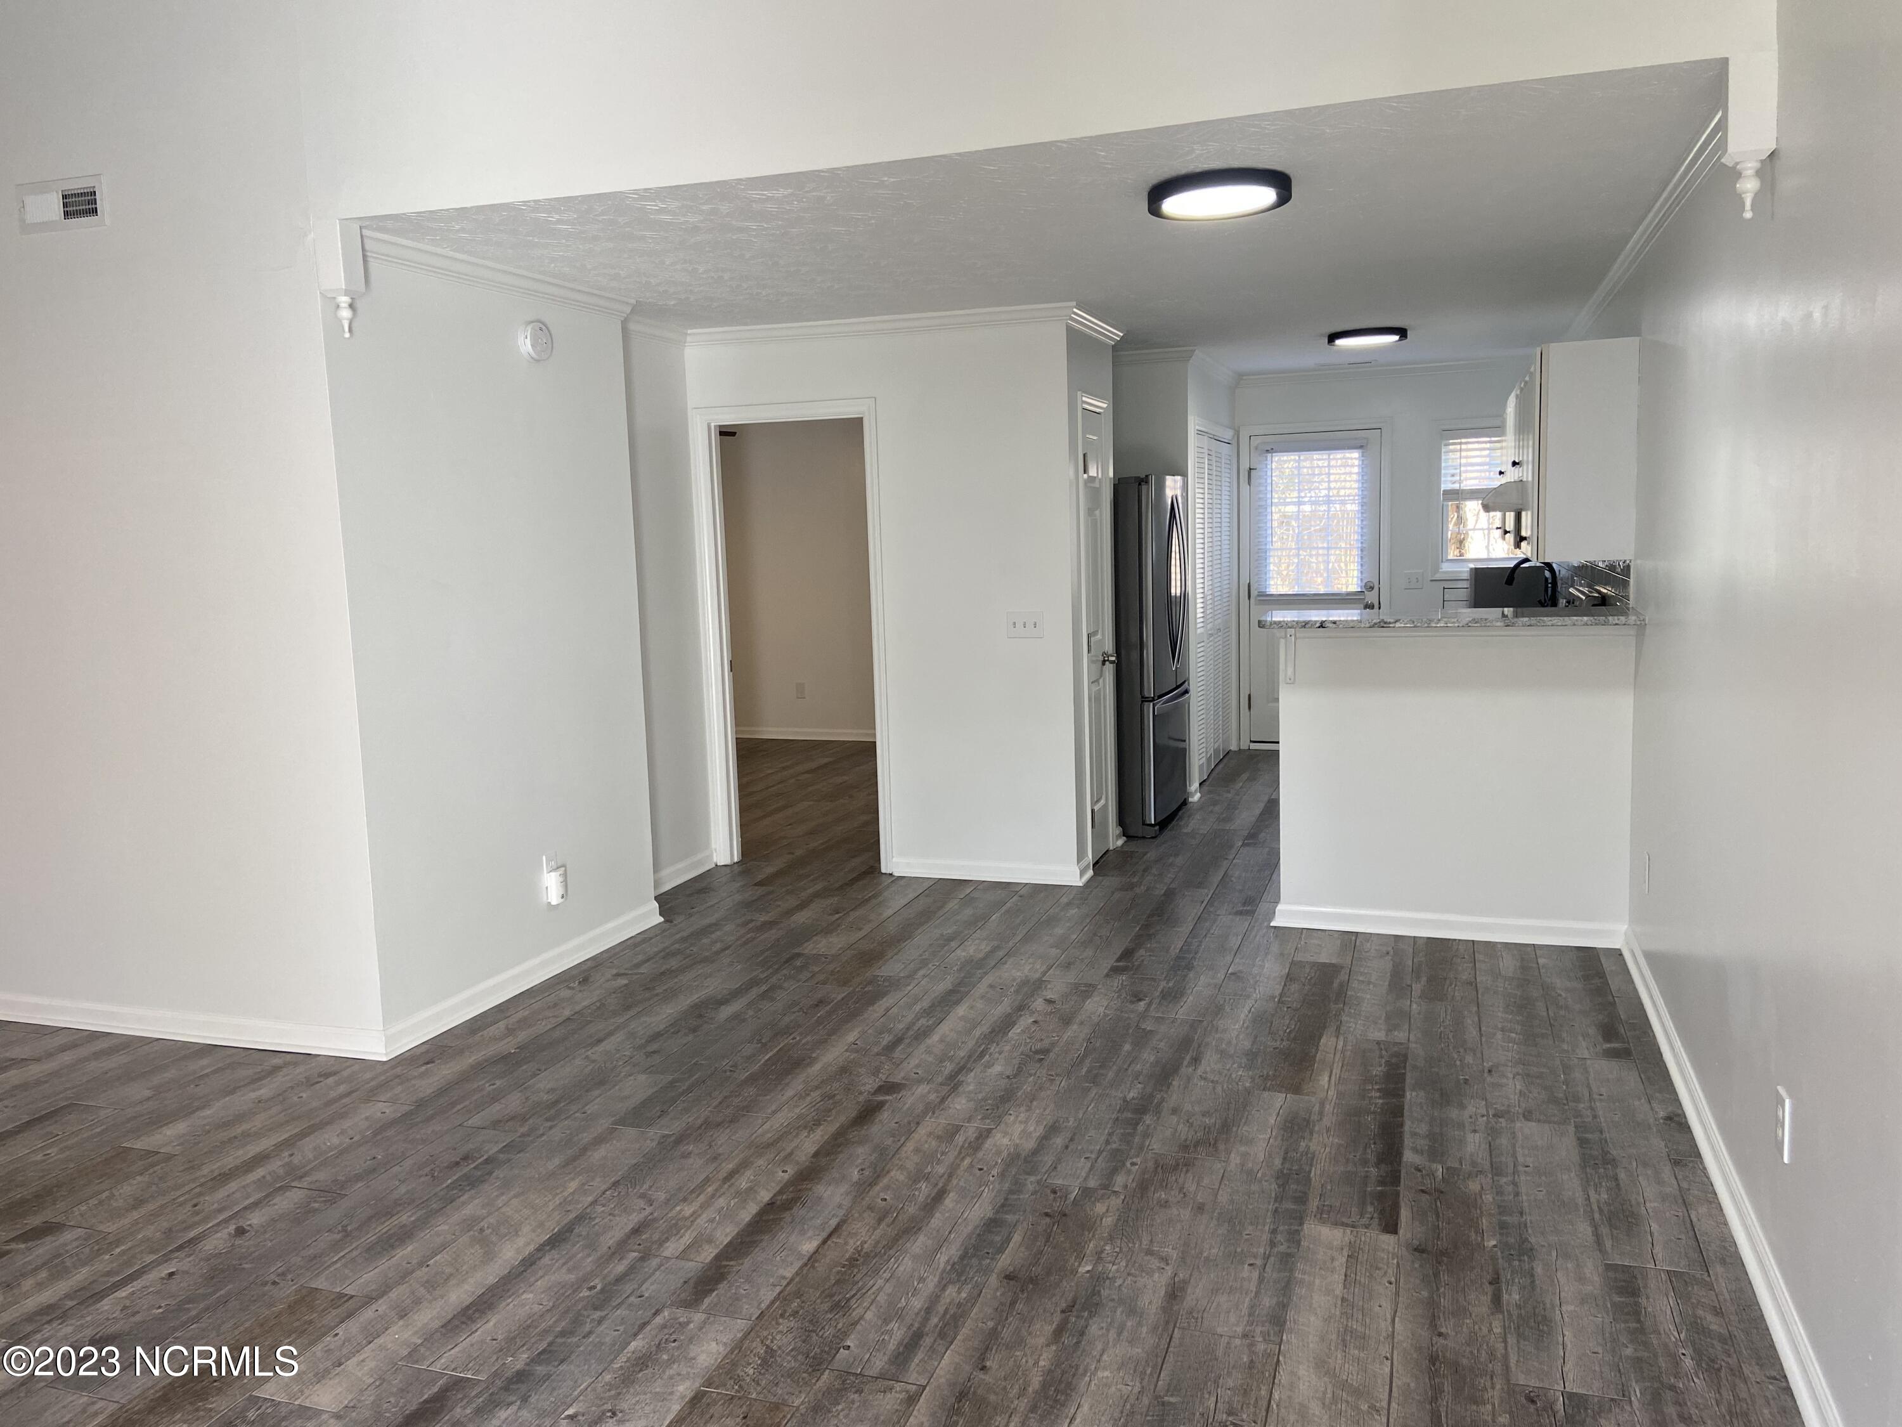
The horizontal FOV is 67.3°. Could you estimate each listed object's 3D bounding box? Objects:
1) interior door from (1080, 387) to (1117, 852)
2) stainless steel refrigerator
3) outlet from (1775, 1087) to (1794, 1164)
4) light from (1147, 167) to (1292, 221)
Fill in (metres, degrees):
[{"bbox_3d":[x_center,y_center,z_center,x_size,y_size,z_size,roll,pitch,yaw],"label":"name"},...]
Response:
[{"bbox_3d":[0.658,-0.344,6.419,0.050,2.020,0.440,1,8,19],"label":"interior door"},{"bbox_3d":[0.801,-0.325,7.500,0.830,1.770,0.920,1,8,19],"label":"stainless steel refrigerator"},{"bbox_3d":[1.578,0.779,2.704,0.010,0.117,0.075,1,8,19],"label":"outlet"},{"bbox_3d":[0.721,-1.389,3.827,0.384,0.052,0.384,1,8,19],"label":"light"}]

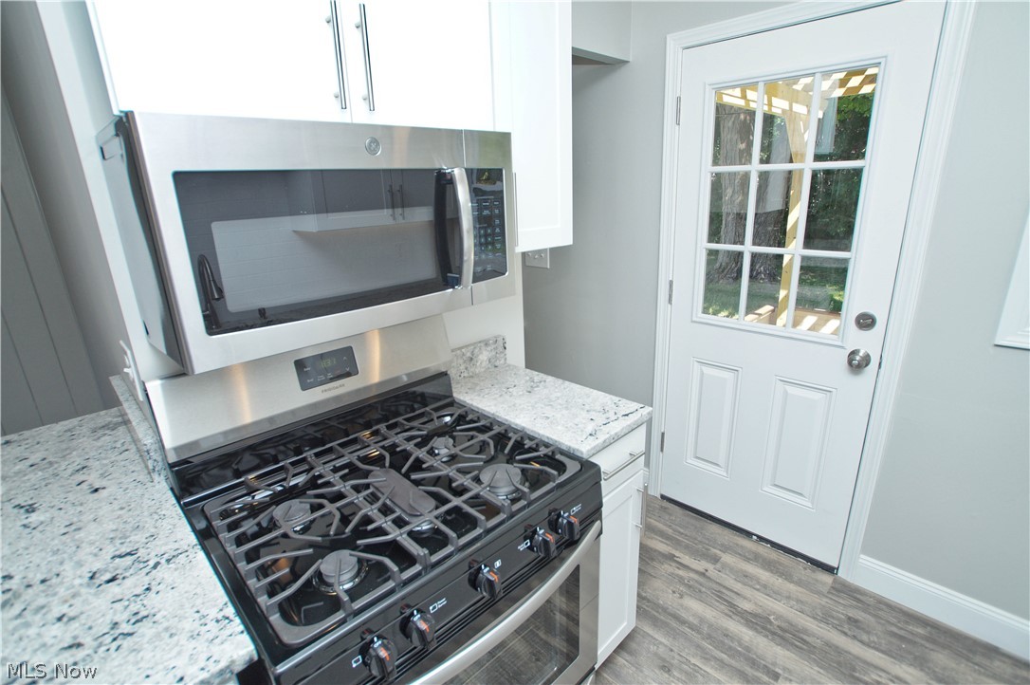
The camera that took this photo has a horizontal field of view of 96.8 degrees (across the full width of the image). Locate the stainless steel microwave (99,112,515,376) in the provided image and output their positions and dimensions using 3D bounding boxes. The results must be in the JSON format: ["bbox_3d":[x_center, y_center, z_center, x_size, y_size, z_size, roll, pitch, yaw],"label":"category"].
[{"bbox_3d":[-0.407,-0.261,1.093,0.757,0.400,0.409,-18,23,-42],"label":"stainless steel microwave"}]

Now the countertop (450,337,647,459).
[{"bbox_3d":[0.061,0.137,1.485,0.336,0.143,0.664,-18,23,-42],"label":"countertop"}]

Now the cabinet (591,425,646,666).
[{"bbox_3d":[0.070,0.618,1.614,0.295,0.861,0.648,-18,23,-42],"label":"cabinet"}]

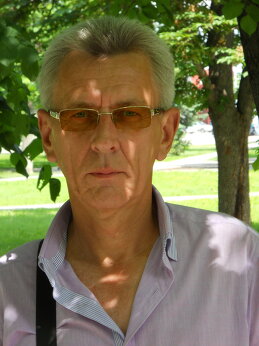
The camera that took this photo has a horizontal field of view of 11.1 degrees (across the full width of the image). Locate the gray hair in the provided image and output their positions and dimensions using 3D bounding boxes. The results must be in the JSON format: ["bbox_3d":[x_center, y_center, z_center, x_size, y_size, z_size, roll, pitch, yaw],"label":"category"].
[{"bbox_3d":[-0.032,-0.143,1.850,0.185,0.150,0.195,0,2,4],"label":"gray hair"}]

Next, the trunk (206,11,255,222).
[{"bbox_3d":[0.905,-0.200,12.000,0.430,2.600,0.360,0,2,3],"label":"trunk"}]

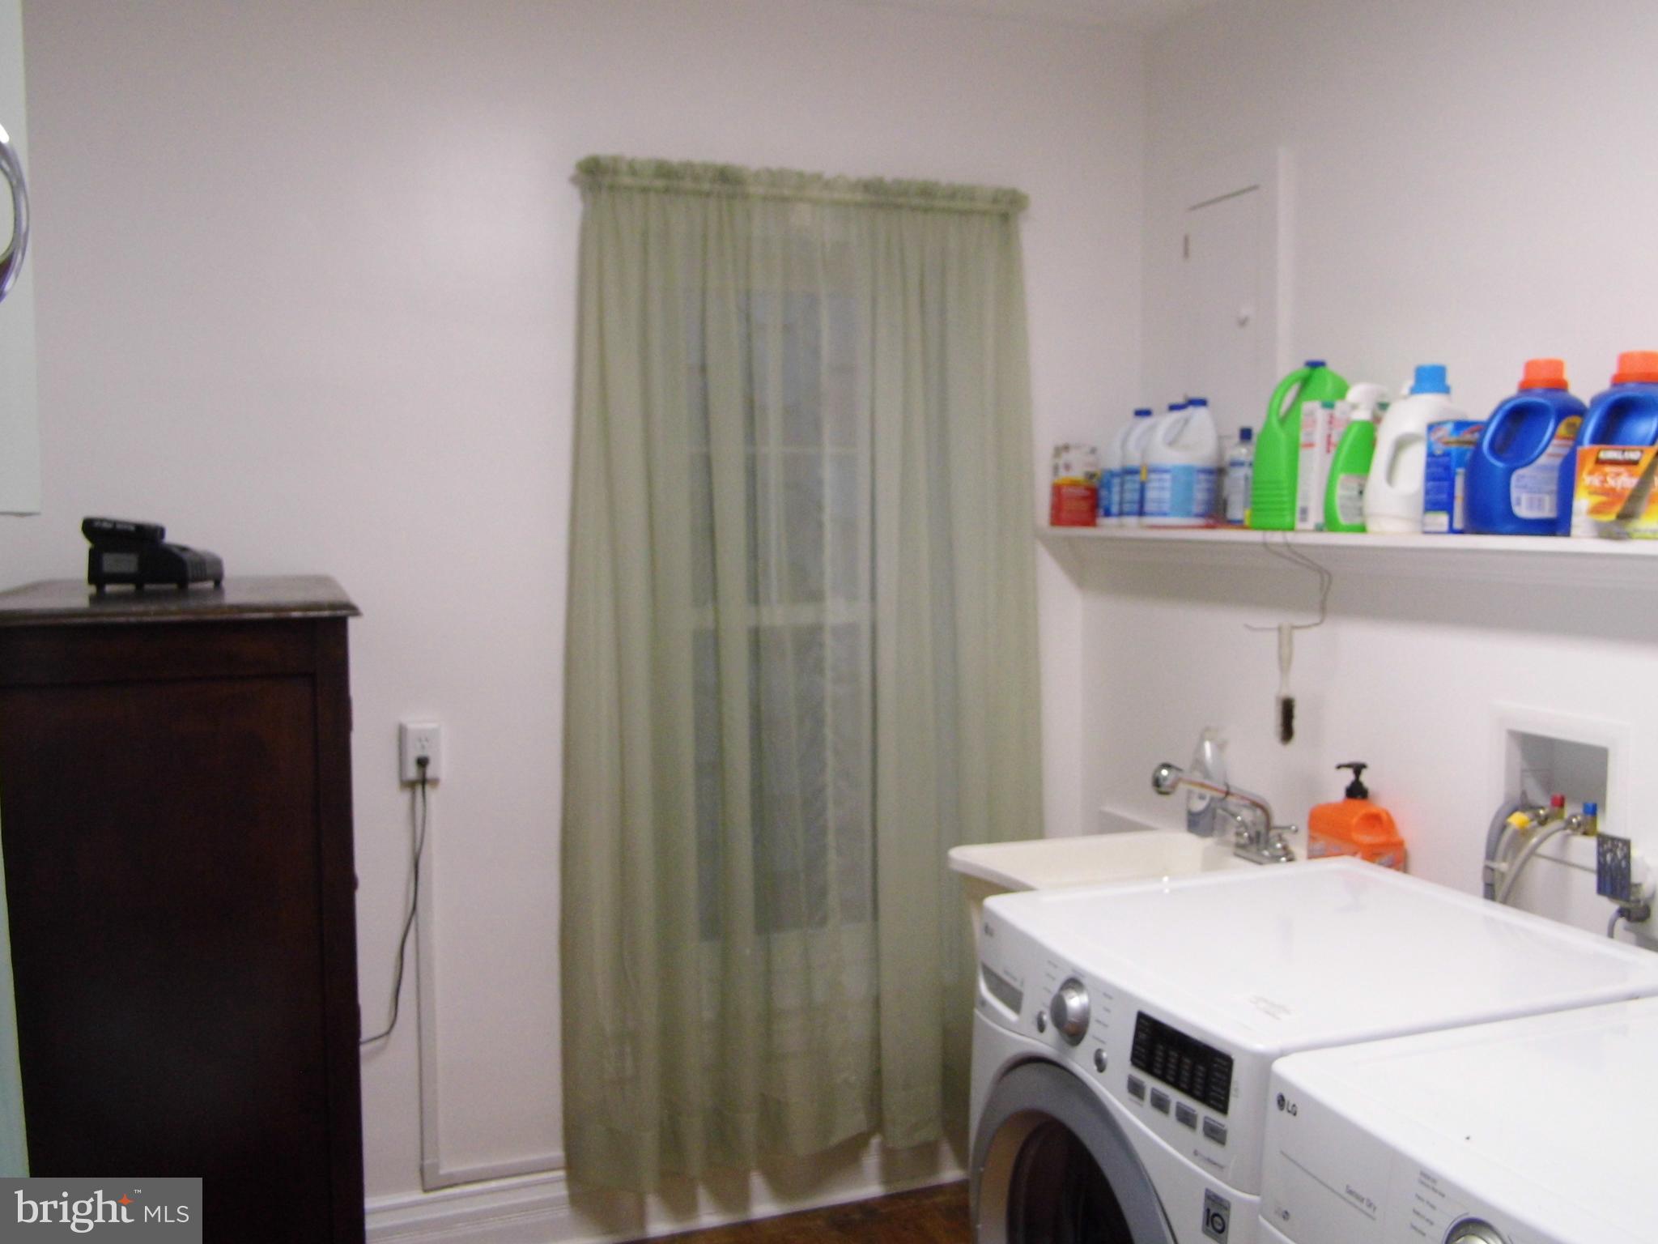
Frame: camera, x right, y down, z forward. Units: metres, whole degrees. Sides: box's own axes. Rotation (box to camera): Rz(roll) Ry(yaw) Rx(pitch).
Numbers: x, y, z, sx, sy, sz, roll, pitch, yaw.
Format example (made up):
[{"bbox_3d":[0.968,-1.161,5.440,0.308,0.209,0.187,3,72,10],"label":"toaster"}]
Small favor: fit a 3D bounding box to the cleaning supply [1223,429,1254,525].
[{"bbox_3d":[0.813,-0.284,2.709,0.078,0.192,0.065,0,5,3],"label":"cleaning supply"}]

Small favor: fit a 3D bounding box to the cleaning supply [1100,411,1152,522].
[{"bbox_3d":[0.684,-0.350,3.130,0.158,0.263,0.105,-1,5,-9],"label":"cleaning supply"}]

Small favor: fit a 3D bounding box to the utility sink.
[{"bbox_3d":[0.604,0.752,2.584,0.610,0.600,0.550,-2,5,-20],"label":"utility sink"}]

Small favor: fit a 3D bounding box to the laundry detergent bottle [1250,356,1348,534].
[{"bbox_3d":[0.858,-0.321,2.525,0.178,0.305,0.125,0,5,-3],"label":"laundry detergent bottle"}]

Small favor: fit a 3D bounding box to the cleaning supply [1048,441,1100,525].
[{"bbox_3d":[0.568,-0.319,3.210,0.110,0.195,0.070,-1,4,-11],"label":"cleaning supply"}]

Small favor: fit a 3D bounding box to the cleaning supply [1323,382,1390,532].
[{"bbox_3d":[0.939,-0.292,2.470,0.108,0.268,0.065,3,5,38],"label":"cleaning supply"}]

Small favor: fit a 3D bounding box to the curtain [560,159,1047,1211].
[{"bbox_3d":[-0.024,0.123,3.014,1.120,2.140,0.100,-2,4,-21],"label":"curtain"}]

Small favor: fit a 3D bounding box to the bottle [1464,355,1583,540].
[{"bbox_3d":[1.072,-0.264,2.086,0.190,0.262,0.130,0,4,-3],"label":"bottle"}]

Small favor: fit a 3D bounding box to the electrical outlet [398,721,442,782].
[{"bbox_3d":[-0.811,0.258,2.762,0.078,0.120,0.035,-2,5,-20],"label":"electrical outlet"}]

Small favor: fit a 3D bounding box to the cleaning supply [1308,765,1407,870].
[{"bbox_3d":[0.912,0.348,2.428,0.105,0.240,0.135,-2,4,-21],"label":"cleaning supply"}]

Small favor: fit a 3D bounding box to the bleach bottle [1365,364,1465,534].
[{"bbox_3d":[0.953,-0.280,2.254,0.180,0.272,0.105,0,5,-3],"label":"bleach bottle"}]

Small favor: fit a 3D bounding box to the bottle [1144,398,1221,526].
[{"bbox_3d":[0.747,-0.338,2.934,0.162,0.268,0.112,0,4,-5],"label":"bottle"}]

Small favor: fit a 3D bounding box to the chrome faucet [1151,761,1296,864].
[{"bbox_3d":[0.723,0.348,2.602,0.260,0.200,0.190,-2,4,-21],"label":"chrome faucet"}]

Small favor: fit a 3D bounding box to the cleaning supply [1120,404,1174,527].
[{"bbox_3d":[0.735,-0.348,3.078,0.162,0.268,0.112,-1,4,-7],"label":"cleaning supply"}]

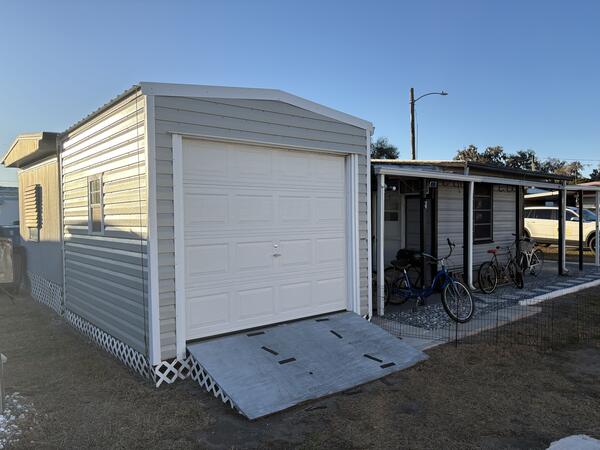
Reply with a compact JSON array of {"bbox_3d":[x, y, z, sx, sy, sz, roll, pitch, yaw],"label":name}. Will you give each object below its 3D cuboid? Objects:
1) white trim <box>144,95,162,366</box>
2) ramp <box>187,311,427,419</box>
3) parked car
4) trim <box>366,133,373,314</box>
[{"bbox_3d":[-1.411,0.055,4.323,0.081,2.555,0.081,-2,1,-39],"label":"white trim"},{"bbox_3d":[0.153,1.365,4.848,2.409,0.329,1.214,-2,1,-39],"label":"ramp"},{"bbox_3d":[10.080,0.227,17.120,1.970,1.770,4.900,-2,1,-37],"label":"parked car"},{"bbox_3d":[0.949,-0.004,6.264,0.081,2.542,0.081,-2,1,-39],"label":"trim"}]

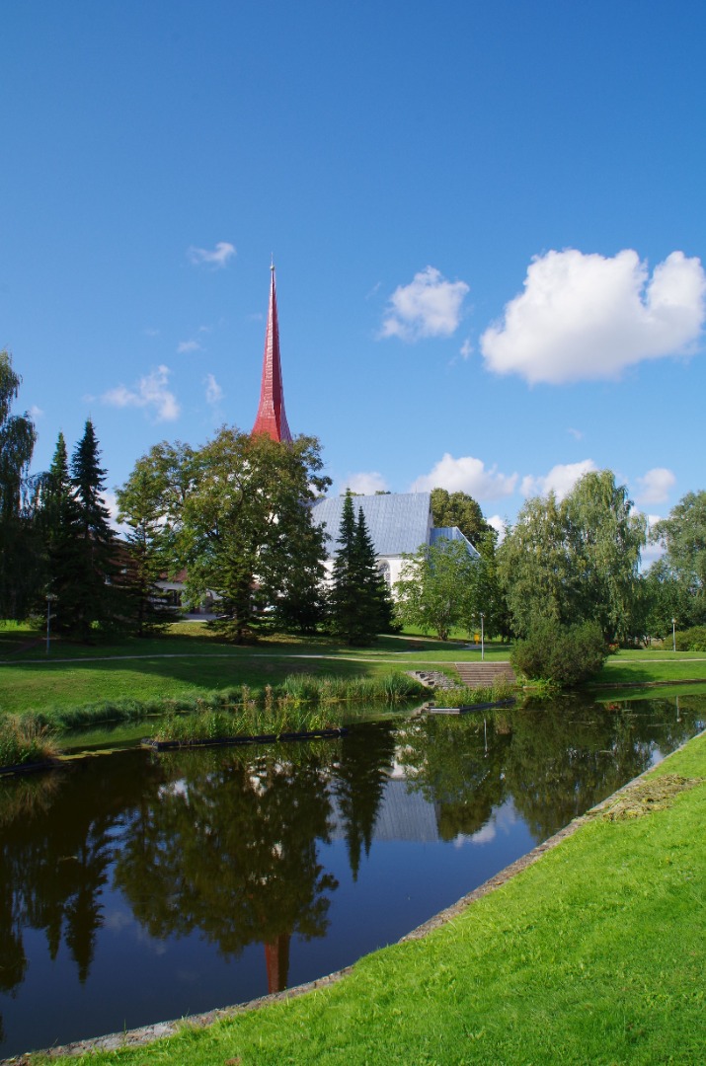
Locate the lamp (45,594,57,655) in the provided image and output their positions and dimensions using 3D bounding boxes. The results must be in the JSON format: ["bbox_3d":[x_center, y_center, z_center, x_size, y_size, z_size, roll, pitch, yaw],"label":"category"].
[{"bbox_3d":[-16.704,5.098,44.263,0.500,3.295,0.500,-1,-8,0],"label":"lamp"}]

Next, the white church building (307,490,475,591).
[{"bbox_3d":[5.181,3.196,113.168,27.500,17.462,14.200,-3,-8,13],"label":"white church building"}]

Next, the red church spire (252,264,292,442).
[{"bbox_3d":[-12.425,-27.912,123.196,5.700,29.909,5.700,-3,-8,13],"label":"red church spire"}]

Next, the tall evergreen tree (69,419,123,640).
[{"bbox_3d":[-17.848,-0.354,54.638,4.000,15.383,4.000,-1,-8,0],"label":"tall evergreen tree"}]

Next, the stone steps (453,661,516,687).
[{"bbox_3d":[9.196,9.770,54.647,3.900,1.600,3.300,-1,-8,-3],"label":"stone steps"}]

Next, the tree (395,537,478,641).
[{"bbox_3d":[8.511,5.594,79.991,8.200,10.392,8.200,-1,-8,0],"label":"tree"}]

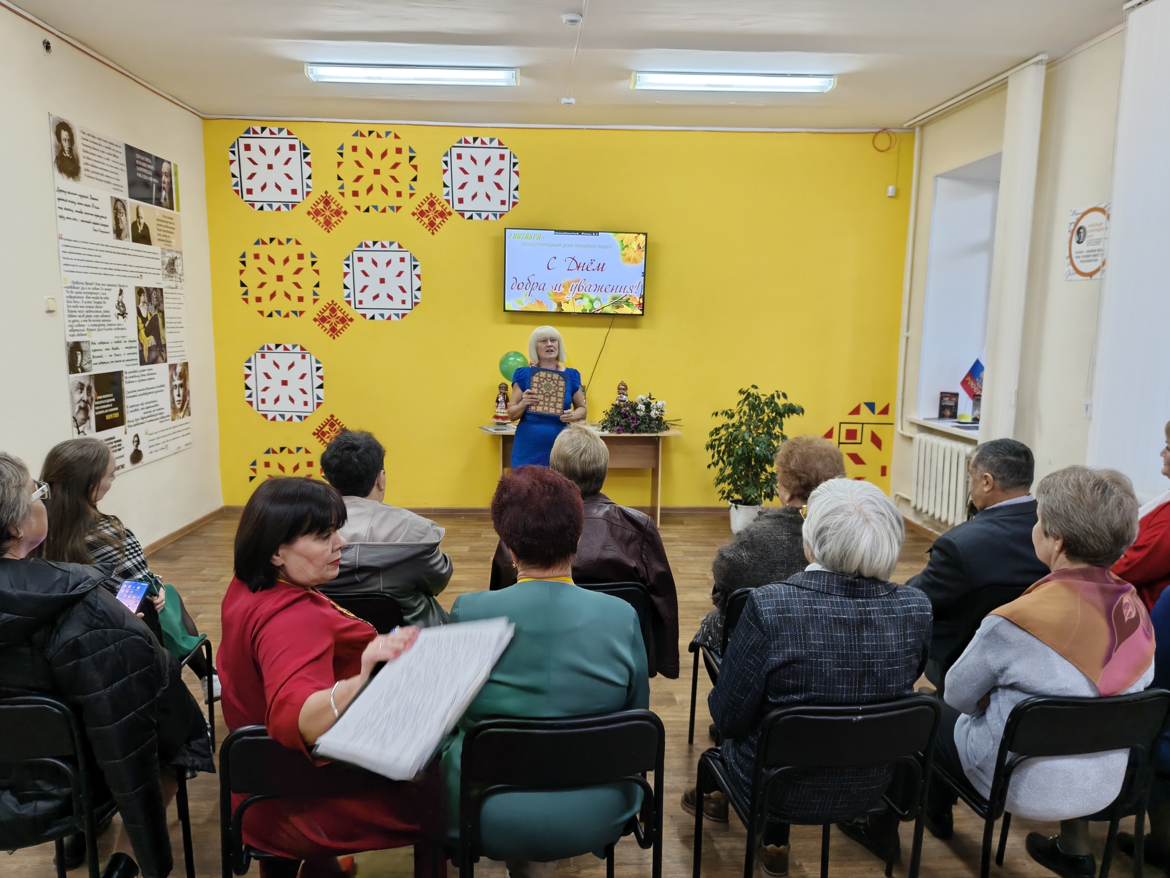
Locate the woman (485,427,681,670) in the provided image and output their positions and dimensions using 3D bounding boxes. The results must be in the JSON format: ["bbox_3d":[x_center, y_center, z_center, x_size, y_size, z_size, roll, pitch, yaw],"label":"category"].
[{"bbox_3d":[-0.013,0.565,2.742,0.590,1.290,0.800,0,8,-2],"label":"woman"}]

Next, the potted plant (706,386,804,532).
[{"bbox_3d":[1.280,0.159,6.075,0.710,1.160,0.650,0,8,-2],"label":"potted plant"}]

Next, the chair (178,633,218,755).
[{"bbox_3d":[-1.600,0.817,2.581,0.490,0.810,0.540,0,8,-2],"label":"chair"}]

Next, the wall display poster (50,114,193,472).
[{"bbox_3d":[-3.022,-0.885,5.215,0.020,2.120,1.460,1,8,-2],"label":"wall display poster"}]

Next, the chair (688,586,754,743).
[{"bbox_3d":[0.673,0.845,2.731,0.500,0.800,0.560,0,8,-6],"label":"chair"}]

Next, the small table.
[{"bbox_3d":[-0.032,0.313,6.455,1.590,0.765,0.580,1,8,-2],"label":"small table"}]

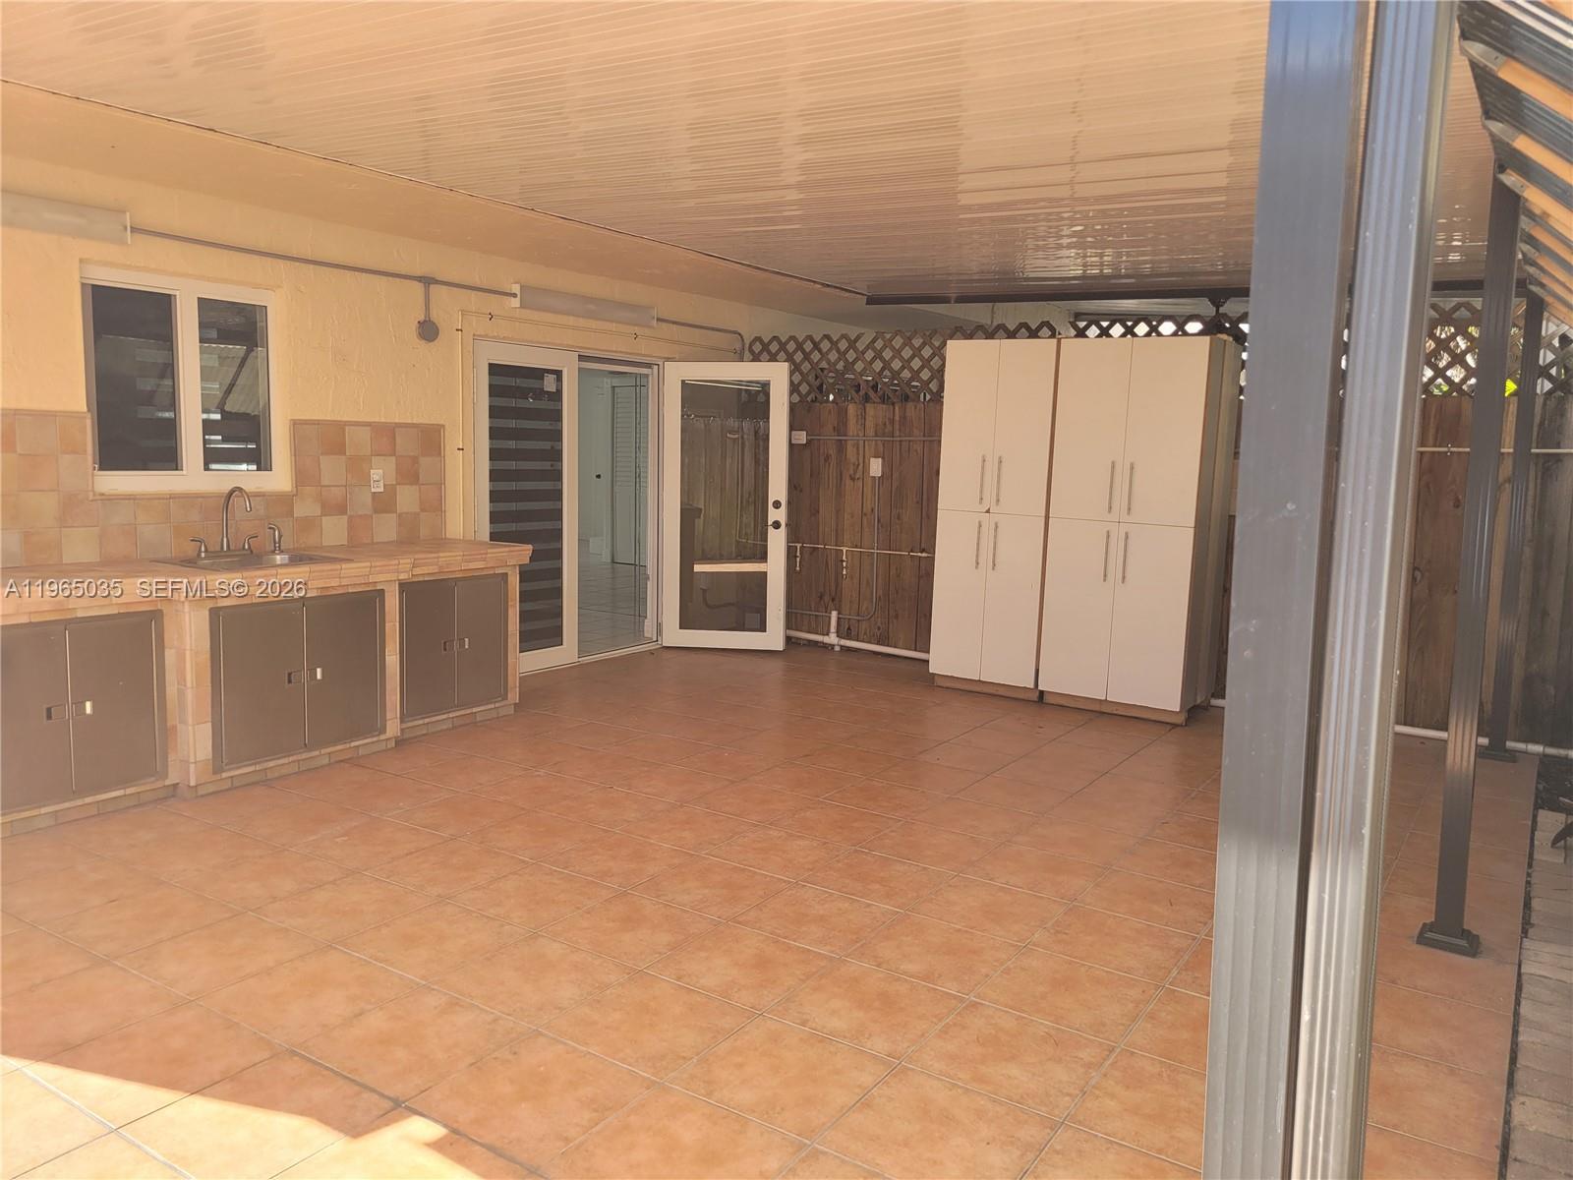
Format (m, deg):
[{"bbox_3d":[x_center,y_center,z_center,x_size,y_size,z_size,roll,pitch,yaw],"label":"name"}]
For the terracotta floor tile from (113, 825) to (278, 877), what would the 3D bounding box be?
[{"bbox_3d":[-2.219,0.978,4.437,0.435,0.012,0.435,7,9,32],"label":"terracotta floor tile"}]

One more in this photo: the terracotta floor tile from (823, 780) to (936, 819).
[{"bbox_3d":[0.440,0.909,5.133,0.419,0.012,0.419,7,9,32],"label":"terracotta floor tile"}]

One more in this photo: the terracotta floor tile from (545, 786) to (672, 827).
[{"bbox_3d":[-0.753,0.935,5.039,0.428,0.012,0.428,7,9,32],"label":"terracotta floor tile"}]

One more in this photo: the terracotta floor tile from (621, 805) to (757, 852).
[{"bbox_3d":[-0.395,0.985,4.835,0.435,0.012,0.435,7,9,32],"label":"terracotta floor tile"}]

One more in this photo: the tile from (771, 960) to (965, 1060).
[{"bbox_3d":[0.234,1.193,3.372,0.428,0.012,0.428,7,9,32],"label":"tile"}]

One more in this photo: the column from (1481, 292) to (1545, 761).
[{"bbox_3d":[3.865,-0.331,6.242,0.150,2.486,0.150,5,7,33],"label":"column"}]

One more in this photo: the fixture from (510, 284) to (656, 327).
[{"bbox_3d":[-1.243,-1.779,7.451,0.070,0.128,1.285,7,9,30],"label":"fixture"}]

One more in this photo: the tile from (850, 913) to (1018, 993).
[{"bbox_3d":[0.473,1.151,3.736,0.428,0.012,0.428,7,9,32],"label":"tile"}]

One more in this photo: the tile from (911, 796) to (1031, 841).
[{"bbox_3d":[0.821,0.990,5.100,0.435,0.012,0.435,7,9,32],"label":"tile"}]

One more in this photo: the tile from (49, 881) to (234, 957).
[{"bbox_3d":[-2.087,1.066,3.832,0.434,0.012,0.434,7,9,33],"label":"tile"}]

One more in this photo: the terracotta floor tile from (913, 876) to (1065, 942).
[{"bbox_3d":[0.715,1.115,4.131,0.434,0.012,0.434,7,9,33],"label":"terracotta floor tile"}]

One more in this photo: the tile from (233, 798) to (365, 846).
[{"bbox_3d":[-1.962,0.932,4.781,0.428,0.012,0.428,7,9,32],"label":"tile"}]

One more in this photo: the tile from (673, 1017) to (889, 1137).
[{"bbox_3d":[-0.004,1.234,3.008,0.428,0.012,0.428,7,9,32],"label":"tile"}]

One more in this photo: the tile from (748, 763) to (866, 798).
[{"bbox_3d":[0.082,0.901,5.570,0.435,0.012,0.435,7,9,32],"label":"tile"}]

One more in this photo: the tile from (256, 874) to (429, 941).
[{"bbox_3d":[-1.425,1.024,3.820,0.419,0.012,0.419,7,9,32],"label":"tile"}]

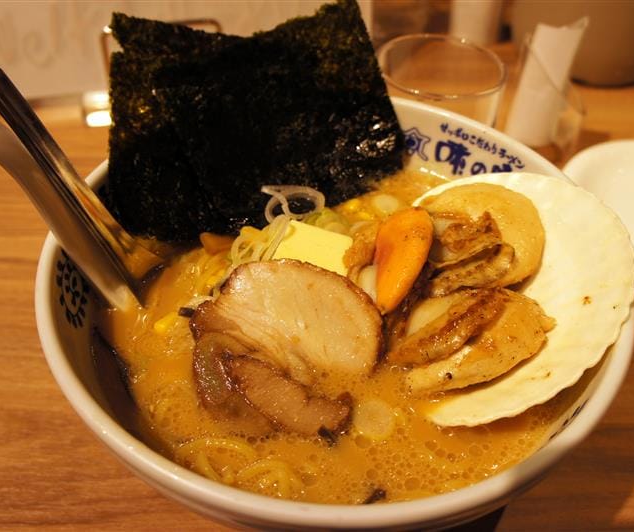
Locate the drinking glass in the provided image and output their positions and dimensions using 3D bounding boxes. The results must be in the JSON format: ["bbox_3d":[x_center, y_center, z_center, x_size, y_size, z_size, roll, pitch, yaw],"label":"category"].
[{"bbox_3d":[0.072,-0.091,0.385,0.076,0.082,0.076,2,46,0],"label":"drinking glass"}]

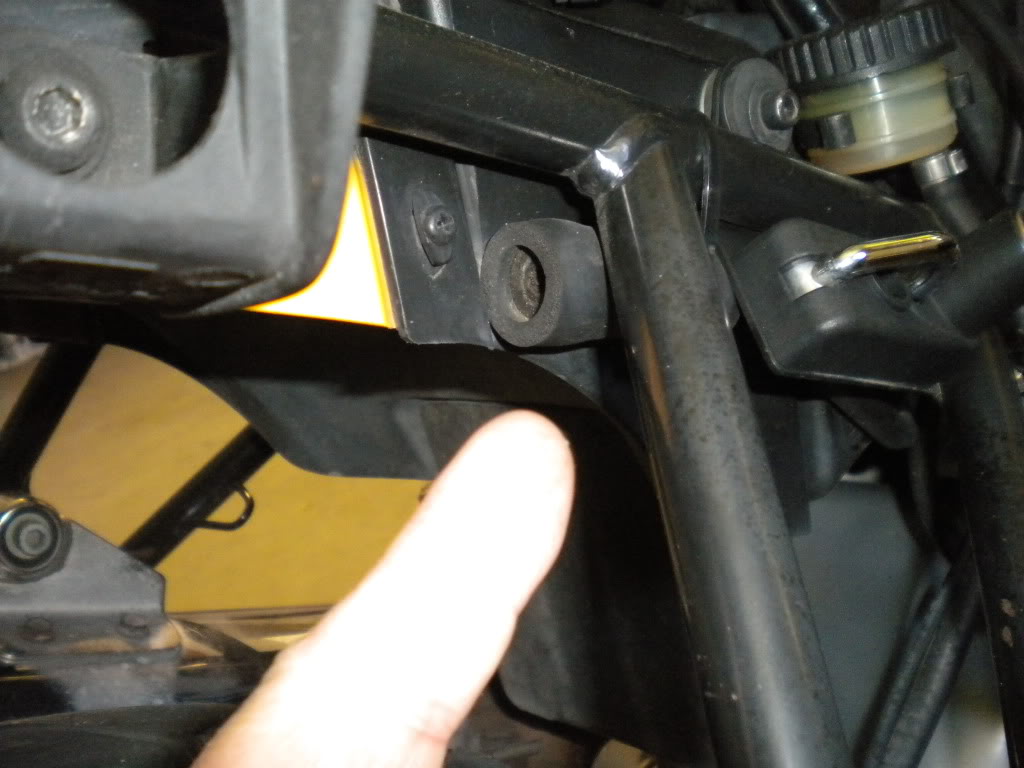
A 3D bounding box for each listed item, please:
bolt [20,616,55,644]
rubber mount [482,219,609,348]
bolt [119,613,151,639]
[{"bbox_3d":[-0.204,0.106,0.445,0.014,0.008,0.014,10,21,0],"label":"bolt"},{"bbox_3d":[0.014,-0.026,0.270,0.031,0.031,0.031,-6,24,-39],"label":"rubber mount"},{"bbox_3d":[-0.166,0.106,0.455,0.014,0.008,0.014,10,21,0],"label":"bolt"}]

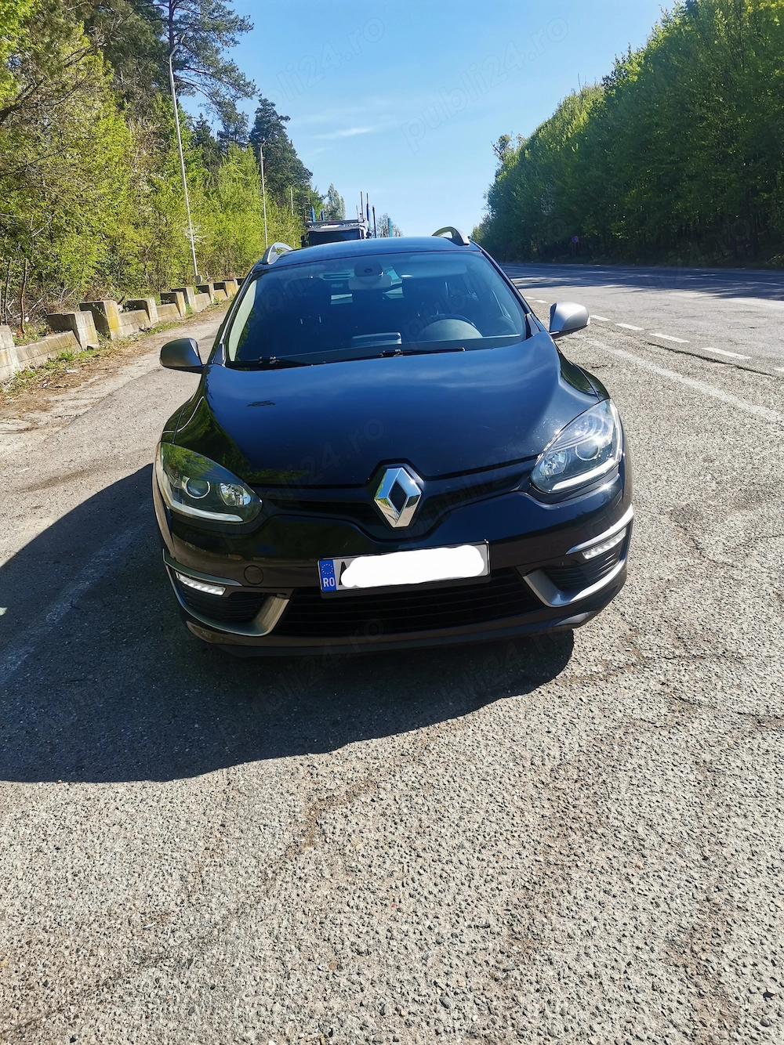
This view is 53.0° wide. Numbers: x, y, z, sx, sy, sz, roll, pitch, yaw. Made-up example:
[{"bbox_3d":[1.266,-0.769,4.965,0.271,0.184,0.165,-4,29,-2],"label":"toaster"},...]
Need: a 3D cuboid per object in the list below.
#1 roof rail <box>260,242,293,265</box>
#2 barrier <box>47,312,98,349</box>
[{"bbox_3d":[-0.688,-1.705,4.951,0.085,0.120,1.800,-5,19,-1],"label":"roof rail"},{"bbox_3d":[-6.724,-4.048,16.617,0.560,0.760,1.000,-5,19,-1],"label":"barrier"}]

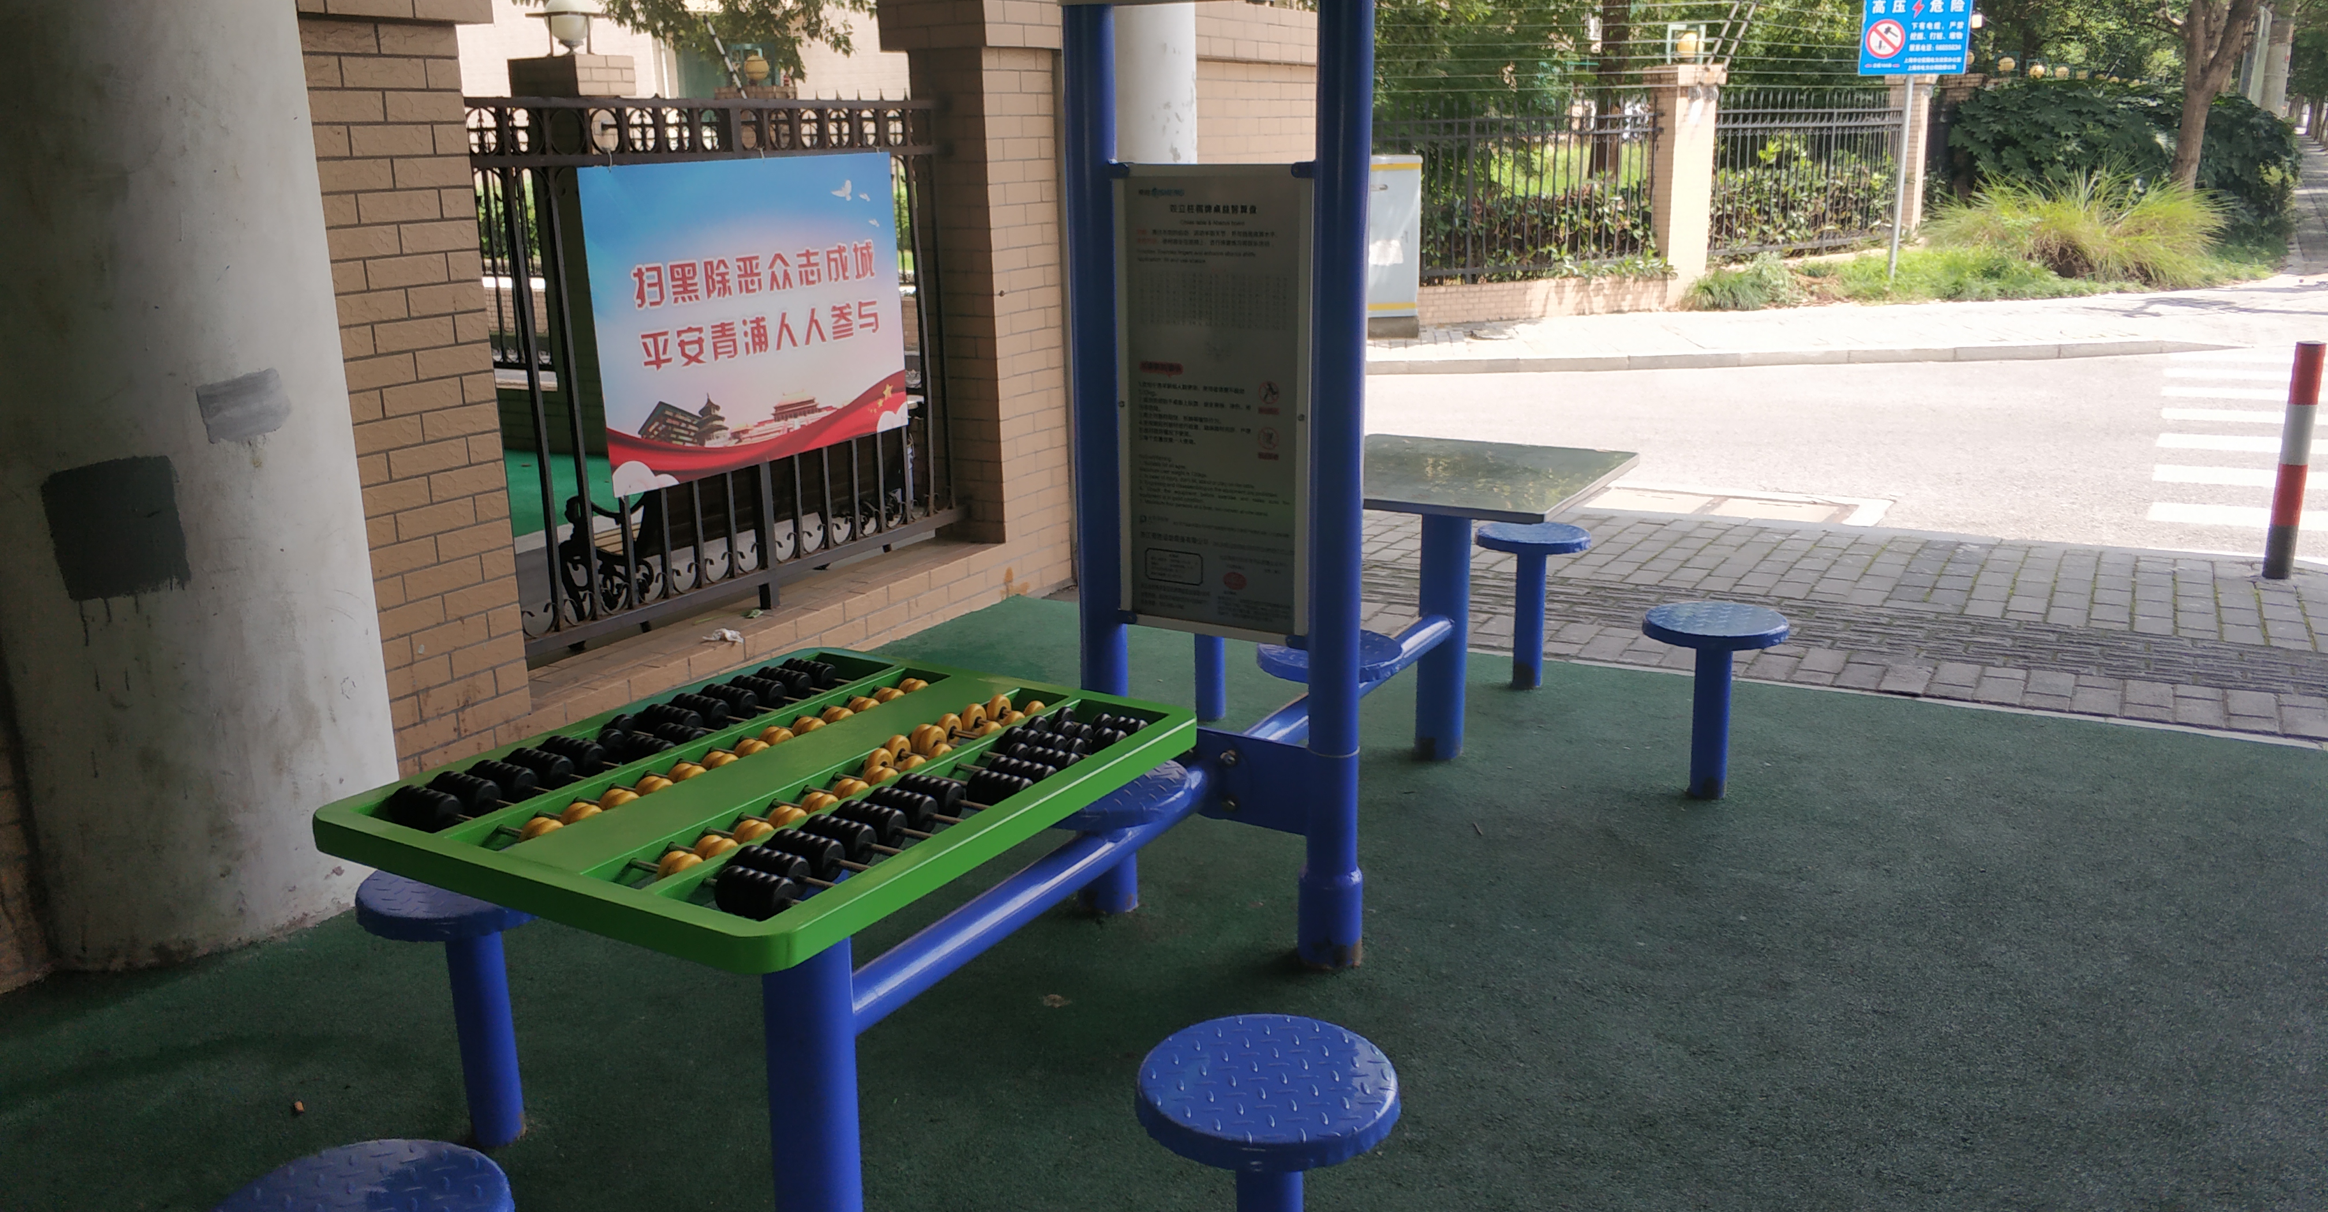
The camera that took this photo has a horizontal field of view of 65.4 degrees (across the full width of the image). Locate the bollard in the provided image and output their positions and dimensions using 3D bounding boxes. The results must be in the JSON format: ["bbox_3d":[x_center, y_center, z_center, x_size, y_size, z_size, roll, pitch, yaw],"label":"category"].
[{"bbox_3d":[3.768,-0.476,6.043,0.117,0.780,0.117,8,17,30],"label":"bollard"}]

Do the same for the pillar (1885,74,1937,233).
[{"bbox_3d":[7.304,-4.303,17.800,0.420,1.800,0.480,8,17,30],"label":"pillar"}]

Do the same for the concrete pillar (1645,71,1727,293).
[{"bbox_3d":[4.160,-3.383,14.600,0.480,1.850,0.420,-8,16,-23],"label":"concrete pillar"}]

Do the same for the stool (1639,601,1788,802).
[{"bbox_3d":[1.244,0.230,4.116,0.307,0.418,0.307,8,17,30],"label":"stool"}]

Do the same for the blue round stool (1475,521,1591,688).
[{"bbox_3d":[0.992,0.006,4.904,0.307,0.418,0.307,-1,15,0],"label":"blue round stool"}]

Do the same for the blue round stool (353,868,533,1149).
[{"bbox_3d":[-1.005,0.597,2.693,0.307,0.418,0.307,-1,15,0],"label":"blue round stool"}]

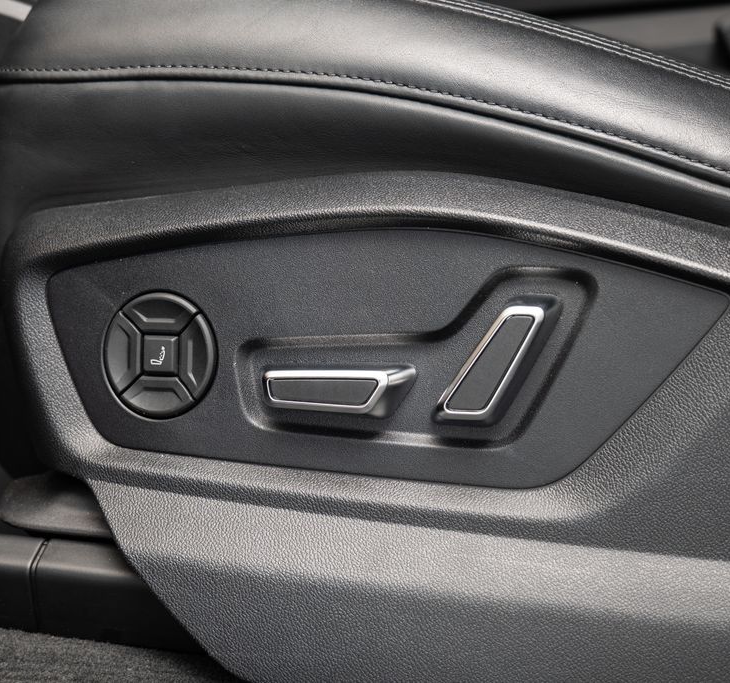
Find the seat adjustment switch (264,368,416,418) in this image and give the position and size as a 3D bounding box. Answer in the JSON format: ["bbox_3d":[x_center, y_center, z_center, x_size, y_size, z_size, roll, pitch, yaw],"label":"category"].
[{"bbox_3d":[-0.011,0.020,0.467,0.052,0.018,0.018,2,5,19],"label":"seat adjustment switch"}]

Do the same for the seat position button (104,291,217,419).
[{"bbox_3d":[-0.081,0.005,0.495,0.050,0.050,0.010,2,5,19],"label":"seat position button"}]

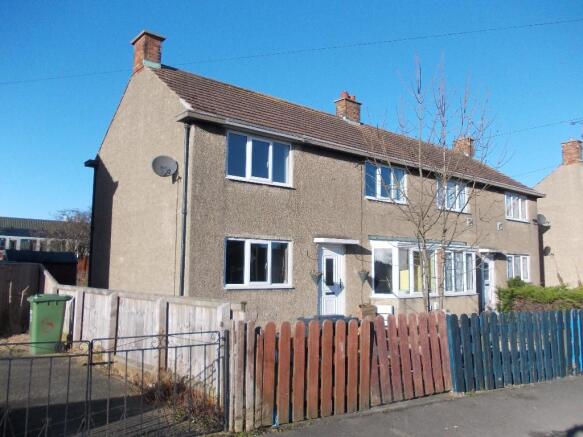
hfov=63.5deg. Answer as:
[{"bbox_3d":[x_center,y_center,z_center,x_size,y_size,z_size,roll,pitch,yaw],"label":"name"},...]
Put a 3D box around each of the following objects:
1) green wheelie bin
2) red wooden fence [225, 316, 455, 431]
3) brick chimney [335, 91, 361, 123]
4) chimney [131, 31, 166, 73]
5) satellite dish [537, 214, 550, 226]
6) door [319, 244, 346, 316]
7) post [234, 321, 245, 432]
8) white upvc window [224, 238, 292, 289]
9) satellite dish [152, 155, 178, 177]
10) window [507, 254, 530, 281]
[{"bbox_3d":[-4.798,2.078,9.354,0.740,1.080,0.580,5,-8,-38],"label":"green wheelie bin"},{"bbox_3d":[0.816,1.712,5.658,3.350,1.090,0.090,5,-7,-33],"label":"red wooden fence"},{"bbox_3d":[2.314,-4.486,19.198,0.880,1.320,0.700,5,-8,-38],"label":"brick chimney"},{"bbox_3d":[-4.270,-4.777,13.996,0.640,1.100,0.920,5,-8,-38],"label":"chimney"},{"bbox_3d":[10.911,0.035,20.520,0.600,0.520,0.400,3,-7,-24],"label":"satellite dish"},{"bbox_3d":[1.107,1.802,13.092,0.940,2.060,0.080,5,-8,-38],"label":"door"},{"bbox_3d":[-0.530,1.599,4.815,0.085,1.110,0.060,5,-8,-38],"label":"post"},{"bbox_3d":[-0.778,1.125,11.583,2.000,1.190,0.100,5,-8,-38],"label":"white upvc window"},{"bbox_3d":[-2.892,-1.189,10.779,0.600,0.520,0.400,4,-7,-26],"label":"satellite dish"},{"bbox_3d":[9.531,2.118,19.756,2.000,1.170,0.100,5,-8,-38],"label":"window"}]

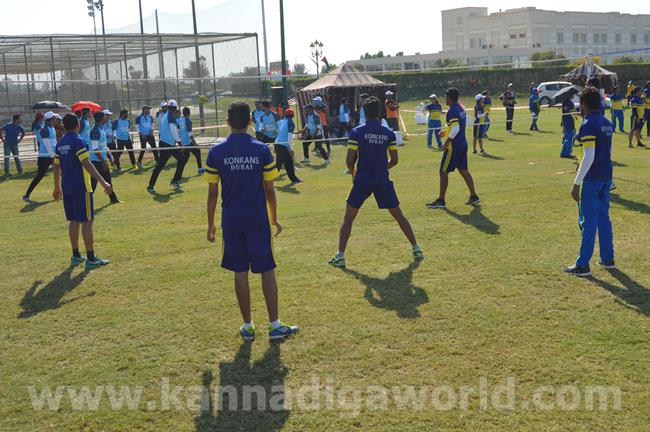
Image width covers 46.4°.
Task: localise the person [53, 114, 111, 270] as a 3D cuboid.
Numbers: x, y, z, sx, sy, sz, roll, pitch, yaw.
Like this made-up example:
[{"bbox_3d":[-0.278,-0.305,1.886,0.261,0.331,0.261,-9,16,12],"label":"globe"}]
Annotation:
[{"bbox_3d":[-2.621,-0.280,8.214,0.520,1.640,0.460,4,11,35],"label":"person"}]

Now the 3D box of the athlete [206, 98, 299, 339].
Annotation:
[{"bbox_3d":[-0.510,0.033,5.473,0.600,1.710,0.360,-2,9,0],"label":"athlete"}]

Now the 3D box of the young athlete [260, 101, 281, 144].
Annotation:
[{"bbox_3d":[-1.316,-1.944,18.300,0.600,1.660,0.450,-1,9,6],"label":"young athlete"}]

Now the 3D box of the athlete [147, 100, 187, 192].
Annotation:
[{"bbox_3d":[-3.107,-1.367,14.900,0.800,1.750,0.600,-10,12,-39],"label":"athlete"}]

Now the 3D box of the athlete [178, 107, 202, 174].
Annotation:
[{"bbox_3d":[-3.219,-1.754,18.200,0.750,1.660,0.550,-10,11,-40],"label":"athlete"}]

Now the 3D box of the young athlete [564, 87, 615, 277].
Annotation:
[{"bbox_3d":[2.439,-0.335,7.000,0.500,1.720,0.360,-10,12,-42],"label":"young athlete"}]

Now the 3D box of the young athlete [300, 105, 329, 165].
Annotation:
[{"bbox_3d":[-0.283,-2.195,20.400,0.650,1.600,0.550,-9,11,-36],"label":"young athlete"}]

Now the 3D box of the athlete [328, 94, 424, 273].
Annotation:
[{"bbox_3d":[0.517,-0.365,7.748,0.950,1.700,0.480,-4,9,-13],"label":"athlete"}]

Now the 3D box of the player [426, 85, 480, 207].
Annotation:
[{"bbox_3d":[1.925,-1.019,11.350,0.780,1.740,0.560,4,11,34],"label":"player"}]

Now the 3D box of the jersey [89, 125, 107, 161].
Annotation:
[{"bbox_3d":[-4.264,-1.359,14.200,0.330,0.700,0.450,-1,9,12],"label":"jersey"}]

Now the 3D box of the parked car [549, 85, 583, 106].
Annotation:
[{"bbox_3d":[16.645,-8.422,52.000,4.100,1.550,1.730,0,9,13],"label":"parked car"}]

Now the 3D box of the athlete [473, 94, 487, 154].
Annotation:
[{"bbox_3d":[4.201,-2.488,20.600,0.460,1.600,0.440,-9,11,-38],"label":"athlete"}]

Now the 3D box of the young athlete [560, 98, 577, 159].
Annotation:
[{"bbox_3d":[5.907,-2.206,18.386,0.400,1.550,0.440,-11,13,-44],"label":"young athlete"}]

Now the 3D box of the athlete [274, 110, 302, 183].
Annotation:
[{"bbox_3d":[-0.827,-1.543,16.700,0.700,1.620,0.550,-8,10,-33],"label":"athlete"}]

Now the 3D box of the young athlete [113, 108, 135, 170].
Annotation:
[{"bbox_3d":[-5.597,-2.141,21.200,0.620,1.660,0.450,-10,12,-39],"label":"young athlete"}]

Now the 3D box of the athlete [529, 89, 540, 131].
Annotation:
[{"bbox_3d":[8.379,-4.259,30.300,0.420,1.680,0.480,0,9,18],"label":"athlete"}]

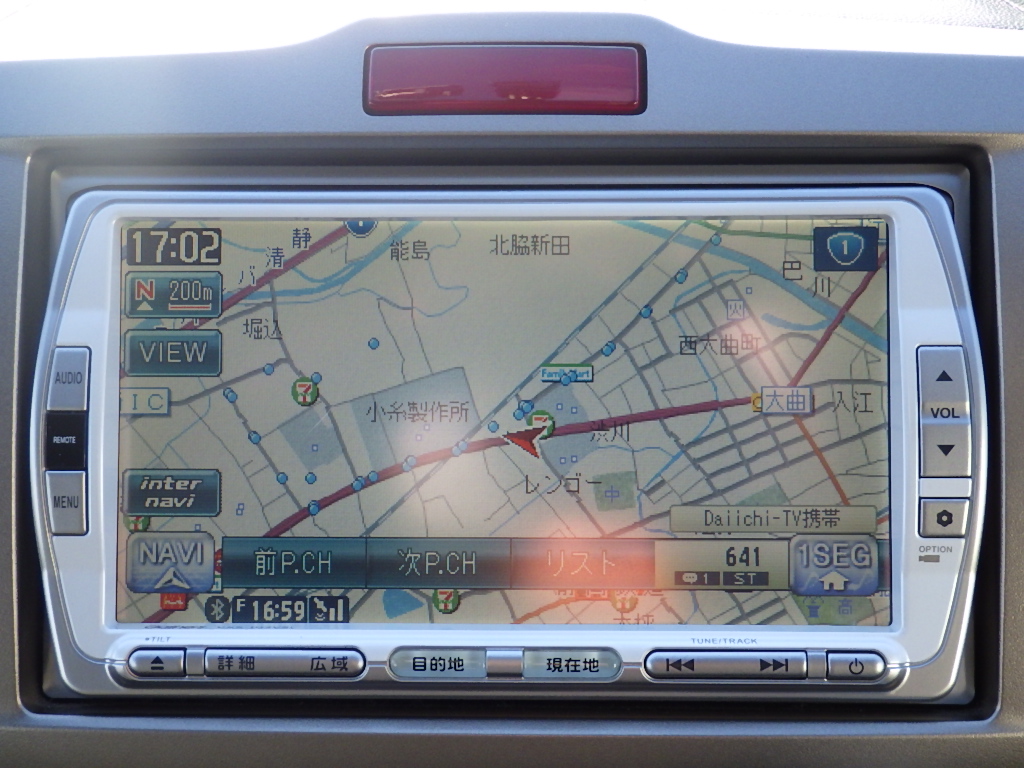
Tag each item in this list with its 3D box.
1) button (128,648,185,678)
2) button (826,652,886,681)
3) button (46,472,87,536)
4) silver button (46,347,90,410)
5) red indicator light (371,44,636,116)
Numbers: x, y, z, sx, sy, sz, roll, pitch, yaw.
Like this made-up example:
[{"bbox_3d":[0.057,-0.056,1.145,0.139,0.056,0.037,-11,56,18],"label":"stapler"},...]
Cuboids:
[{"bbox_3d":[-0.071,0.056,0.302,0.011,0.005,0.004,0,-3,1],"label":"button"},{"bbox_3d":[0.069,0.056,0.300,0.012,0.006,0.004,0,-3,1],"label":"button"},{"bbox_3d":[-0.090,0.024,0.304,0.008,0.013,0.004,0,-3,1],"label":"button"},{"bbox_3d":[-0.090,-0.001,0.304,0.008,0.013,0.004,0,-3,1],"label":"silver button"},{"bbox_3d":[-0.002,-0.061,0.301,0.056,0.015,0.005,0,-22,0],"label":"red indicator light"}]

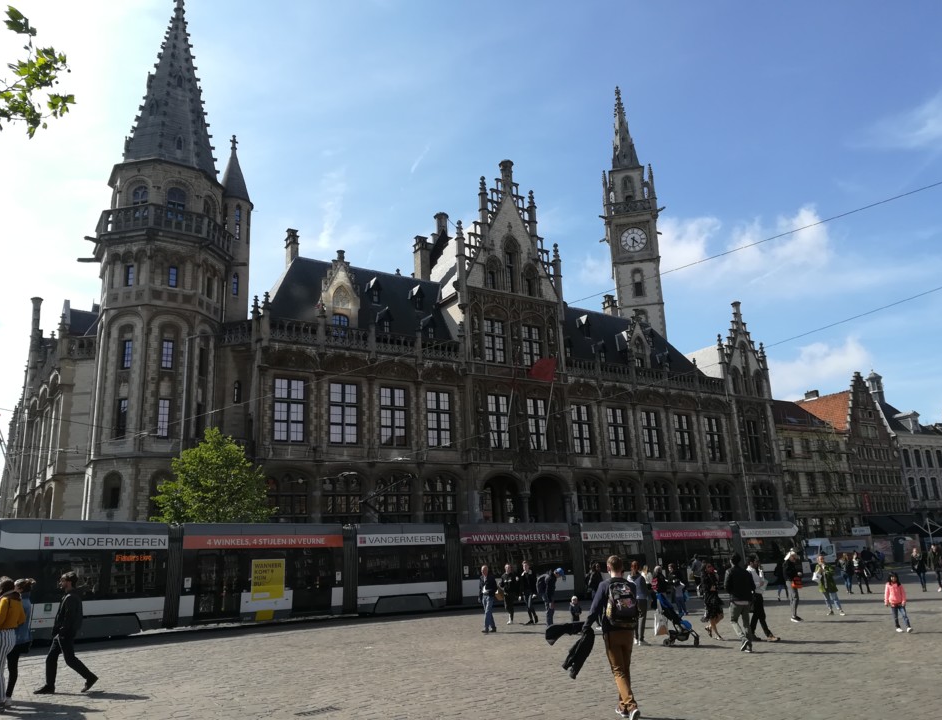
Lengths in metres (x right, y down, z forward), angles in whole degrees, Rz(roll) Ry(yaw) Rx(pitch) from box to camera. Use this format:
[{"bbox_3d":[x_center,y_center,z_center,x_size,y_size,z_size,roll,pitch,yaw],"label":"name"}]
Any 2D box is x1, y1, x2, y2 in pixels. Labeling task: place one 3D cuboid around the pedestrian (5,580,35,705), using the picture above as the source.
[{"bbox_3d":[-6.686,4.173,10.725,0.450,1.720,0.460,-4,-15,5],"label":"pedestrian"}]

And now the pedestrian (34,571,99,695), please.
[{"bbox_3d":[-6.203,4.206,11.173,0.820,1.770,0.520,-2,-15,-1],"label":"pedestrian"}]

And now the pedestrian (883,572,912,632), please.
[{"bbox_3d":[9.319,5.288,15.756,0.540,1.195,0.300,-8,-16,20],"label":"pedestrian"}]

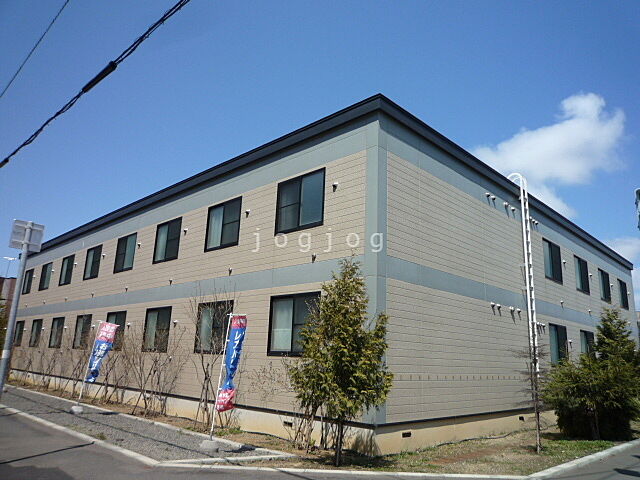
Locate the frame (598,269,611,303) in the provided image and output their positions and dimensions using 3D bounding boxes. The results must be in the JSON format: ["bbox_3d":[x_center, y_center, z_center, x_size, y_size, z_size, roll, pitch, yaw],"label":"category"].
[{"bbox_3d":[13.059,2.131,21.145,0.130,1.380,1.680,-12,-19,43],"label":"frame"}]

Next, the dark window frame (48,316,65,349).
[{"bbox_3d":[-12.055,4.250,21.181,1.680,1.380,0.130,-12,-19,43],"label":"dark window frame"}]

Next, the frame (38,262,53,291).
[{"bbox_3d":[-14.222,1.940,24.000,1.660,1.360,0.120,-12,-20,43],"label":"frame"}]

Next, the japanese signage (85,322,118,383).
[{"bbox_3d":[-6.442,3.356,13.757,0.570,1.750,0.160,20,-21,-37],"label":"japanese signage"}]

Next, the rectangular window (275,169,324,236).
[{"bbox_3d":[-0.488,-0.895,11.101,1.664,1.391,0.100,-12,-20,43],"label":"rectangular window"}]

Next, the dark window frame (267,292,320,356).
[{"bbox_3d":[-0.581,1.886,10.156,1.660,1.360,0.120,-12,-20,43],"label":"dark window frame"}]

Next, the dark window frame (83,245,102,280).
[{"bbox_3d":[-9.680,0.995,19.718,1.680,1.380,0.130,-12,-19,43],"label":"dark window frame"}]

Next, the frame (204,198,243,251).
[{"bbox_3d":[-2.765,-0.415,13.153,1.680,1.380,0.130,-12,-19,43],"label":"frame"}]

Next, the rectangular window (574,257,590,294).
[{"bbox_3d":[10.453,1.427,18.415,0.120,1.360,1.680,-12,-20,43],"label":"rectangular window"}]

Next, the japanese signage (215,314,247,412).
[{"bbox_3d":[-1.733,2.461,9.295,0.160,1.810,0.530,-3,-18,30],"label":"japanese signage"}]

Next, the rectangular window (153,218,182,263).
[{"bbox_3d":[-5.060,0.053,15.333,1.680,1.380,0.130,-12,-19,43],"label":"rectangular window"}]

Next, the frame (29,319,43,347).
[{"bbox_3d":[-14.352,4.718,23.361,1.680,1.380,0.130,-12,-19,43],"label":"frame"}]

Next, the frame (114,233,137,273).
[{"bbox_3d":[-7.313,0.526,17.388,1.660,1.360,0.120,-12,-20,43],"label":"frame"}]

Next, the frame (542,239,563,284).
[{"bbox_3d":[8.287,0.777,16.409,0.130,1.380,1.680,-12,-19,43],"label":"frame"}]

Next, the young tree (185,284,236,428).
[{"bbox_3d":[-2.602,2.792,11.189,1.050,3.270,0.950,-12,-19,43],"label":"young tree"}]

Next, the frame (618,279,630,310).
[{"bbox_3d":[15.118,2.751,23.006,0.120,1.360,1.680,-12,-20,43],"label":"frame"}]

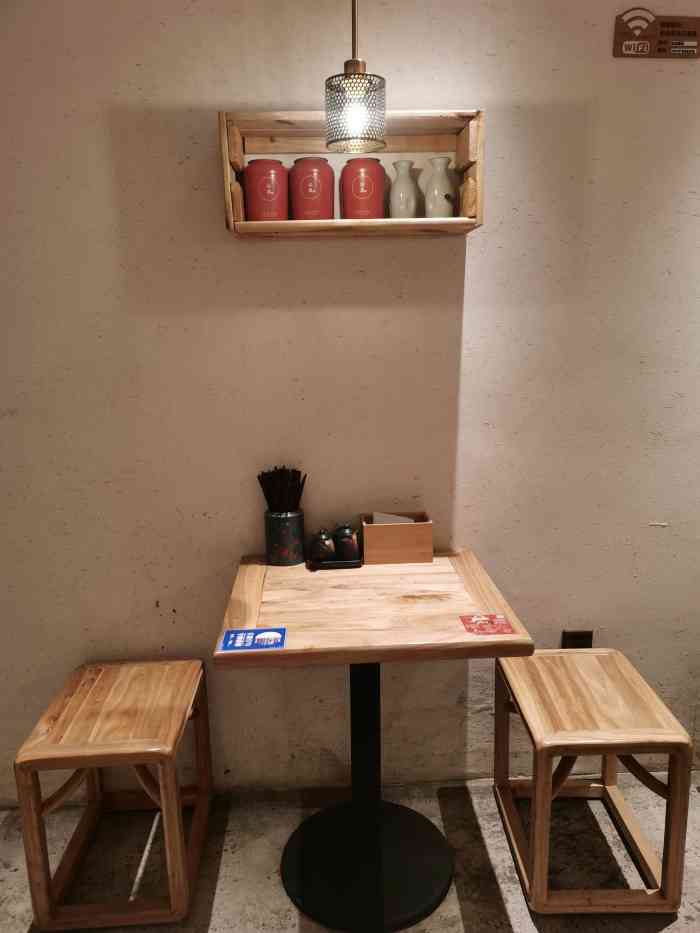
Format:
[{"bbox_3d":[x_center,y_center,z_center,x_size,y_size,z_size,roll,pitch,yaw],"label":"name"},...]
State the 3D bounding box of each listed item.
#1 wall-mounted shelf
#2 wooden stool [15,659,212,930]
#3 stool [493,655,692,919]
[{"bbox_3d":[0.005,-0.695,1.753,0.596,0.250,0.191,-2,11,-3],"label":"wall-mounted shelf"},{"bbox_3d":[-0.568,0.810,1.869,0.349,0.436,0.450,-2,11,-2],"label":"wooden stool"},{"bbox_3d":[0.593,0.783,1.881,0.348,0.436,0.459,-1,11,1],"label":"stool"}]

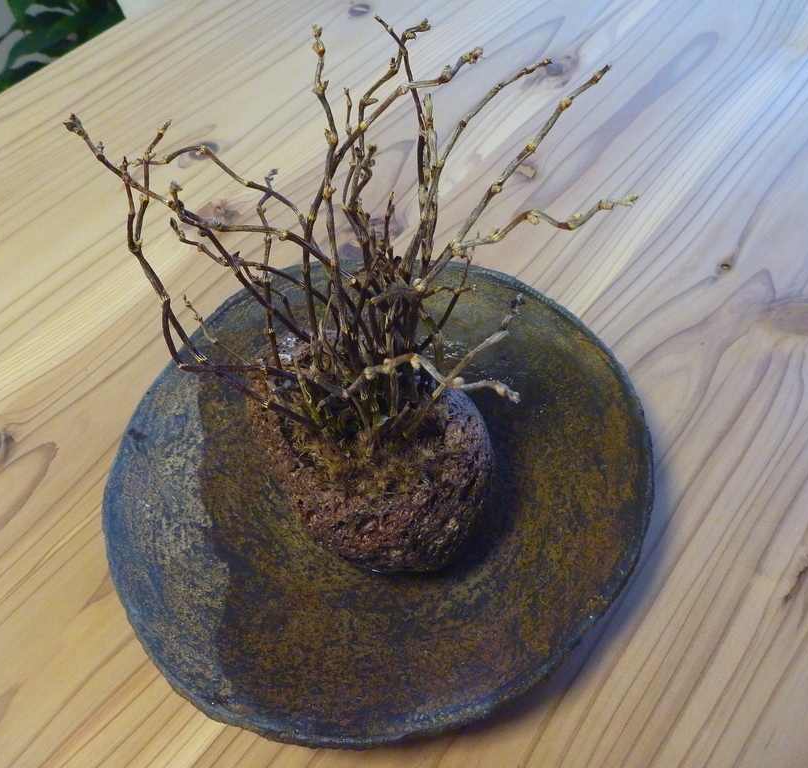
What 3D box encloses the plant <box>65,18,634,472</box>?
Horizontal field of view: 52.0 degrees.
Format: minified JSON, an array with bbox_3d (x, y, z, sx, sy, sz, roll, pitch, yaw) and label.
[{"bbox_3d":[-0.019,-0.037,0.299,0.183,0.128,0.133,-2,54,3],"label":"plant"}]

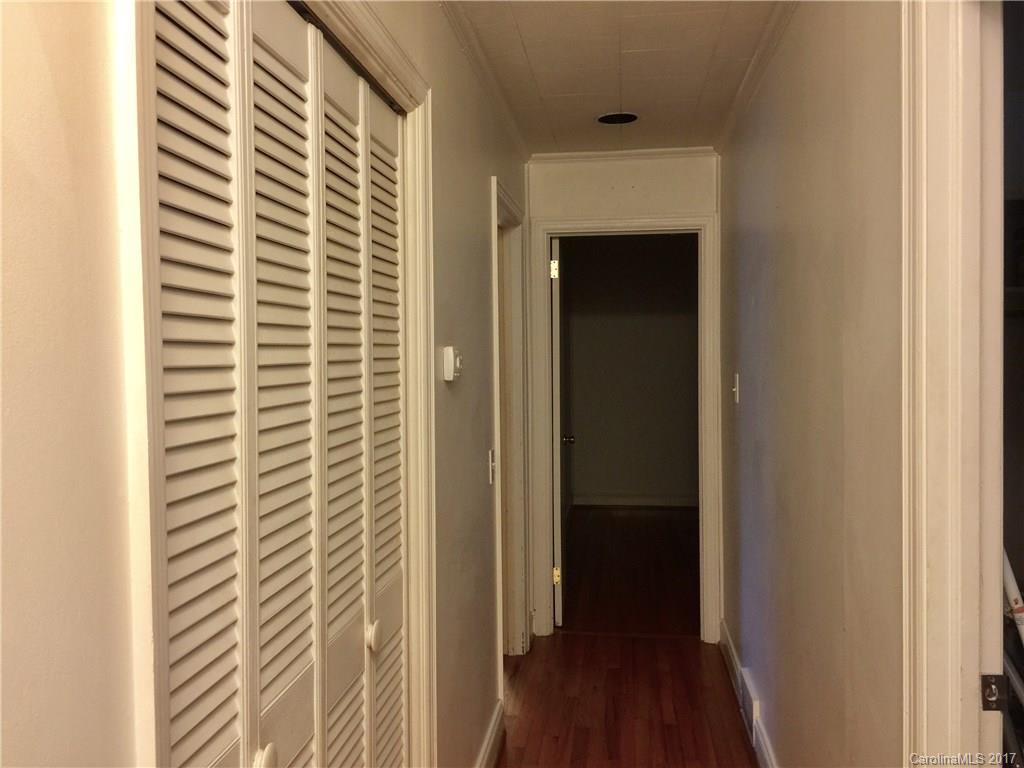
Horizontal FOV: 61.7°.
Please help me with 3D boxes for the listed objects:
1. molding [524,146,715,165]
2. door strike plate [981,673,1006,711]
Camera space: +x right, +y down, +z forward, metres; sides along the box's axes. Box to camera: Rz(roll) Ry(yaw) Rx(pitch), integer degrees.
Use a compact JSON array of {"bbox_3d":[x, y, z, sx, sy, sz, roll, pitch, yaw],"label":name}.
[{"bbox_3d":[0.547,-1.145,4.284,0.950,0.043,0.038,0,1,8],"label":"molding"},{"bbox_3d":[0.753,0.482,1.338,0.042,0.056,0.006,-1,2,8],"label":"door strike plate"}]

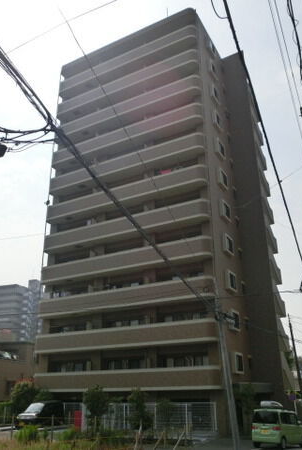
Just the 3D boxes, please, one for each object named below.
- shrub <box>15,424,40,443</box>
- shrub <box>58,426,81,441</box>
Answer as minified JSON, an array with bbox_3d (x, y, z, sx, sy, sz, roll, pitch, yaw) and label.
[{"bbox_3d":[-5.588,9.438,18.836,1.047,0.730,1.000,5,-24,-14],"label":"shrub"},{"bbox_3d":[-3.862,9.884,19.725,1.119,0.595,1.000,3,-23,-9],"label":"shrub"}]

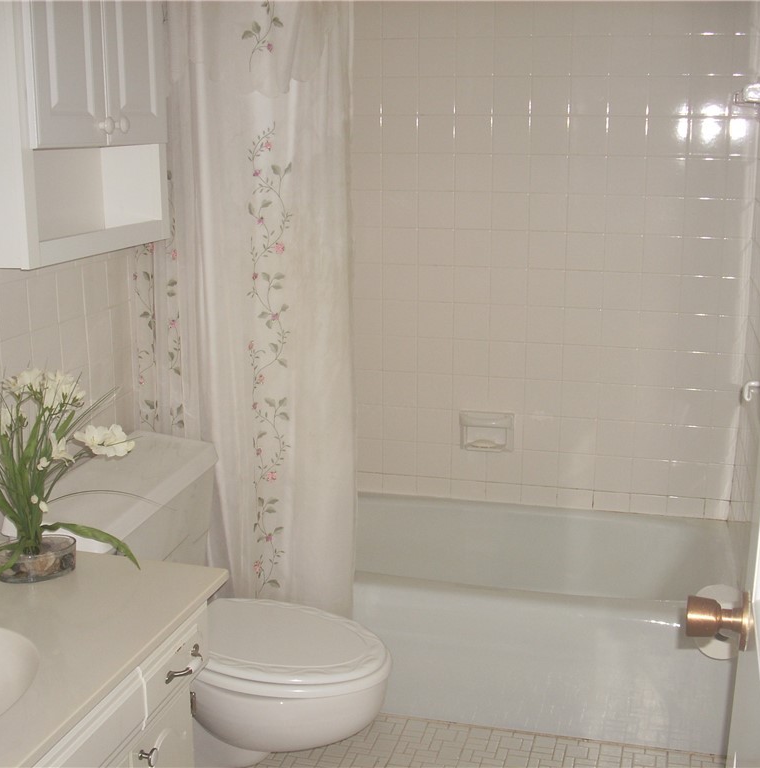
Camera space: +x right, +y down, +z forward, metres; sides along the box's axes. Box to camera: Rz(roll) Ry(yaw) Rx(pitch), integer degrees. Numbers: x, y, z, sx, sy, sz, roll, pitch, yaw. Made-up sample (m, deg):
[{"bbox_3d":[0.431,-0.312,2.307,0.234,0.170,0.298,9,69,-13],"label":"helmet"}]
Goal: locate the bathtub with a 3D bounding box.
[{"bbox_3d":[0.224,0.618,3.115,1.490,0.355,0.735,3,13,14],"label":"bathtub"}]

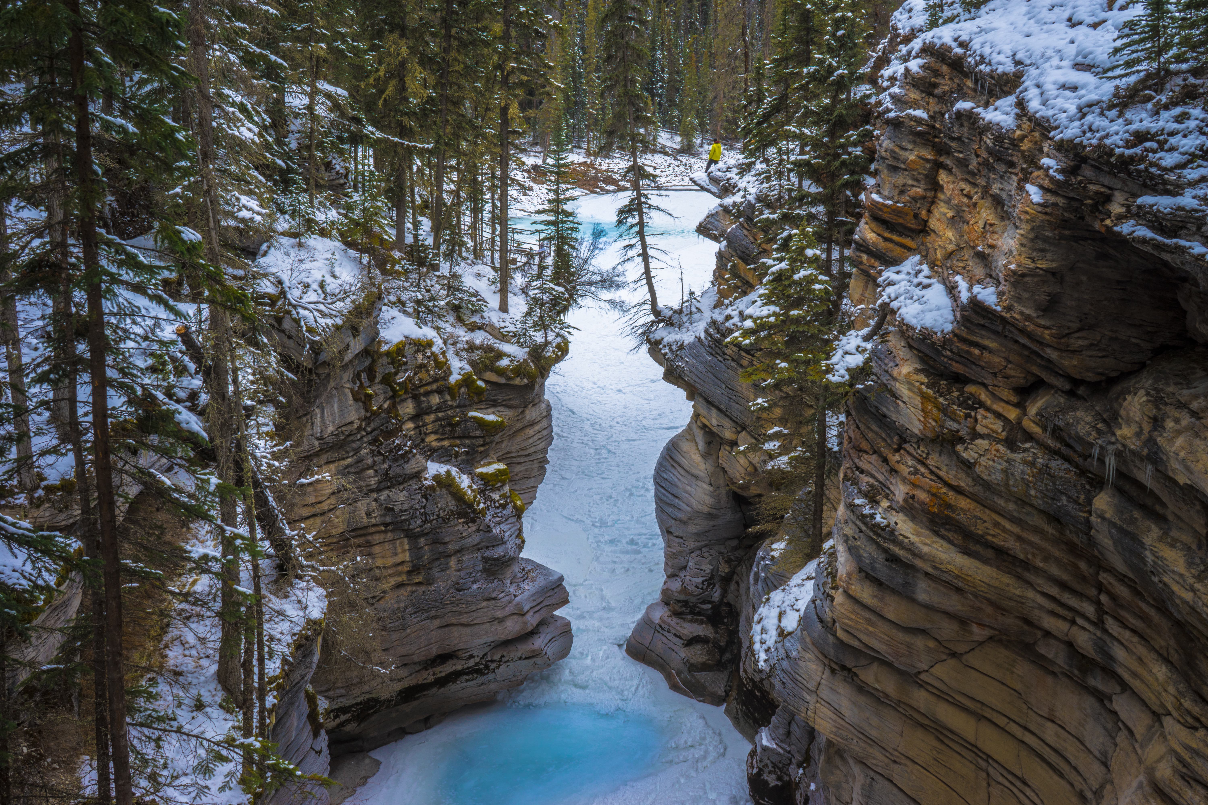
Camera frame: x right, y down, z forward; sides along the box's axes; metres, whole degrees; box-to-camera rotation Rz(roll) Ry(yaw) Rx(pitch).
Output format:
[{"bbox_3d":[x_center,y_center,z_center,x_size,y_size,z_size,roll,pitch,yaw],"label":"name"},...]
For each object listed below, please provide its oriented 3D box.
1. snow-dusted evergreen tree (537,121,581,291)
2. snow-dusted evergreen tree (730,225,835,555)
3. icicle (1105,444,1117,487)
[{"bbox_3d":[-1.455,-6.353,45.748,1.471,5.516,1.471,1,13,0],"label":"snow-dusted evergreen tree"},{"bbox_3d":[4.279,-0.199,33.810,2.513,8.093,2.513,1,13,0],"label":"snow-dusted evergreen tree"},{"bbox_3d":[7.564,0.959,21.034,0.183,0.672,0.146,1,13,0],"label":"icicle"}]

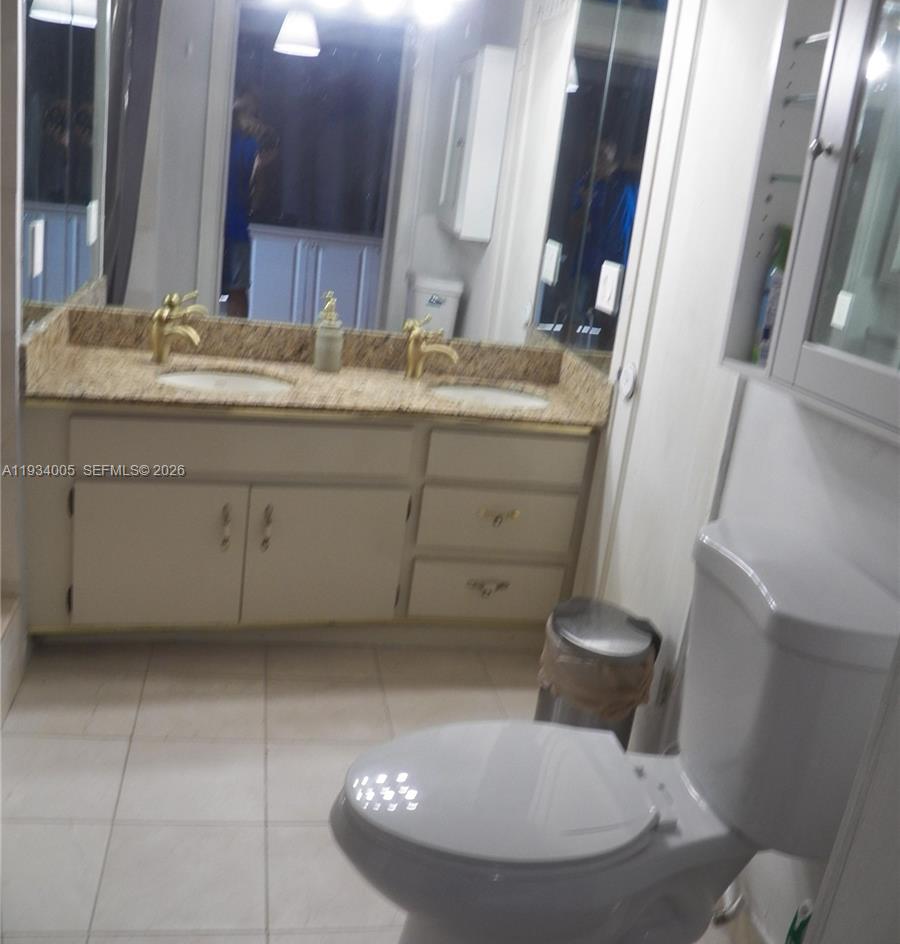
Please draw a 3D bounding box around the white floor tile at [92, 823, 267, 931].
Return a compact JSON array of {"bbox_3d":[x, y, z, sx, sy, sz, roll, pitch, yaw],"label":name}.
[{"bbox_3d":[-0.500,0.766,1.842,0.303,0.010,0.294,5,17,-12],"label":"white floor tile"}]

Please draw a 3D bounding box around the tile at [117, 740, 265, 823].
[{"bbox_3d":[-0.553,0.672,2.119,0.303,0.010,0.294,5,17,-12],"label":"tile"}]

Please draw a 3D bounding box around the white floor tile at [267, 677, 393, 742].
[{"bbox_3d":[-0.307,0.603,2.461,0.303,0.010,0.294,5,17,-12],"label":"white floor tile"}]

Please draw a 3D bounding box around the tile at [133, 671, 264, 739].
[{"bbox_3d":[-0.606,0.579,2.396,0.303,0.010,0.294,5,17,-12],"label":"tile"}]

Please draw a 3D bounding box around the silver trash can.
[{"bbox_3d":[0.356,0.534,2.442,0.265,0.318,0.245,8,17,-2],"label":"silver trash can"}]

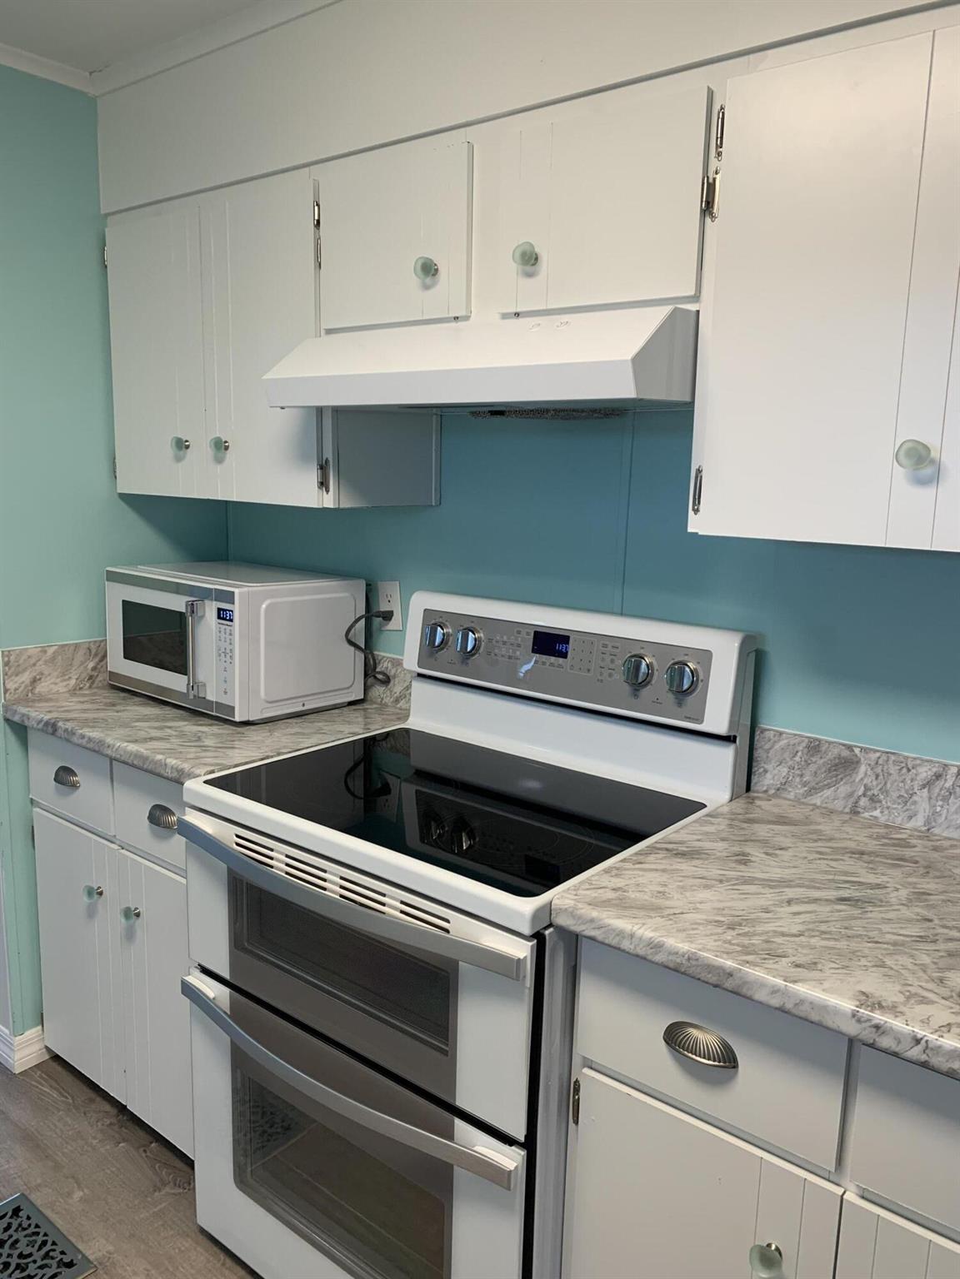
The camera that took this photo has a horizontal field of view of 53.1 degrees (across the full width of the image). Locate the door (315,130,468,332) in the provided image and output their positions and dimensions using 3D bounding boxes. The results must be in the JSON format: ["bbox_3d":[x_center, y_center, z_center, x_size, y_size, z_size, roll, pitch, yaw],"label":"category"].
[{"bbox_3d":[-0.151,-0.710,1.725,0.352,0.274,0.018,9,12,37],"label":"door"}]

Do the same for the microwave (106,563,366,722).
[{"bbox_3d":[-0.596,-0.011,2.306,0.538,0.294,0.385,10,13,40],"label":"microwave"}]

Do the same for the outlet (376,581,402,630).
[{"bbox_3d":[-0.214,-0.077,2.269,0.069,0.115,0.010,9,13,37],"label":"outlet"}]

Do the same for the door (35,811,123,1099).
[{"bbox_3d":[-0.924,0.727,2.232,0.354,0.611,0.018,9,12,37],"label":"door"}]

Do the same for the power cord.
[{"bbox_3d":[-0.252,0.023,2.232,0.079,0.188,0.118,9,13,37],"label":"power cord"}]

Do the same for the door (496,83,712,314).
[{"bbox_3d":[0.181,-0.654,1.468,0.351,0.275,0.018,9,12,37],"label":"door"}]

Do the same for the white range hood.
[{"bbox_3d":[0.061,-0.462,1.672,0.751,0.131,0.496,9,13,37],"label":"white range hood"}]

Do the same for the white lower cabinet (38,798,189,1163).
[{"bbox_3d":[-0.573,0.687,2.266,0.701,0.593,0.601,9,13,37],"label":"white lower cabinet"}]

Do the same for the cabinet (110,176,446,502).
[{"bbox_3d":[-0.480,-0.636,2.188,0.758,0.630,0.328,9,13,37],"label":"cabinet"}]

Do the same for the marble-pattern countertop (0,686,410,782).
[{"bbox_3d":[-0.592,0.176,2.201,0.774,0.037,0.635,9,13,37],"label":"marble-pattern countertop"}]

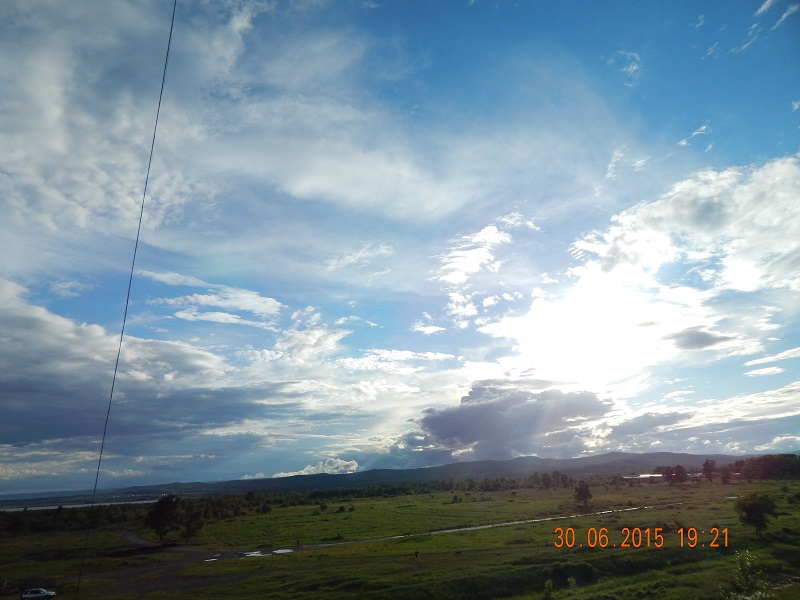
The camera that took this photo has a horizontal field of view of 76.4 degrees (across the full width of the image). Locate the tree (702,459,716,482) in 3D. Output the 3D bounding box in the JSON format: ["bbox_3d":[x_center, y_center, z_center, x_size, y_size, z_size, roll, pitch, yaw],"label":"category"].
[{"bbox_3d":[212.070,117.660,351.540,8.480,15.430,8.230,-13,-22,27],"label":"tree"}]

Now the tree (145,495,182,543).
[{"bbox_3d":[-72.450,67.420,157.290,10.770,13.550,10.450,5,-21,-23],"label":"tree"}]

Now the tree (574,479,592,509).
[{"bbox_3d":[76.000,81.360,213.080,7.190,10.790,6.980,-9,-20,16],"label":"tree"}]

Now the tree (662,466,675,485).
[{"bbox_3d":[194.440,127.760,370.730,7.900,12.080,7.660,-12,-21,24],"label":"tree"}]

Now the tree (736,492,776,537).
[{"bbox_3d":[77.510,47.400,112.630,7.850,8.910,7.620,-14,-22,29],"label":"tree"}]

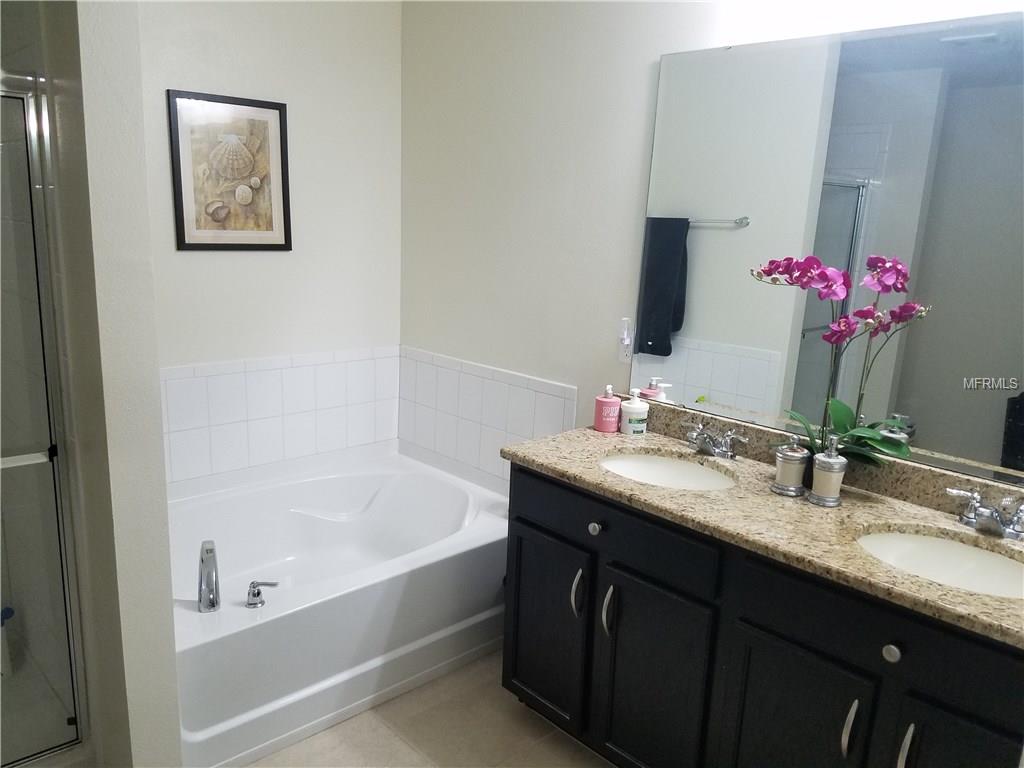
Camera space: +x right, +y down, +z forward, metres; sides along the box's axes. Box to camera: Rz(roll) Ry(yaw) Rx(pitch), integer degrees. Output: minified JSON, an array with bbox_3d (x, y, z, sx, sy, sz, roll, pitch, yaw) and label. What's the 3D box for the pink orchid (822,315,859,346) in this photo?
[{"bbox_3d":[0.846,-0.138,1.980,0.083,0.074,0.060,7,13,23],"label":"pink orchid"}]

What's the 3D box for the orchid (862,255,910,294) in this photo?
[{"bbox_3d":[0.971,-0.285,2.000,0.108,0.092,0.070,8,13,25],"label":"orchid"}]

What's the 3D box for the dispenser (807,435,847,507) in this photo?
[{"bbox_3d":[0.818,0.219,1.981,0.081,0.175,0.084,8,13,23],"label":"dispenser"}]

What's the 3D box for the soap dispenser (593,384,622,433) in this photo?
[{"bbox_3d":[0.325,0.081,2.589,0.084,0.154,0.084,5,12,13],"label":"soap dispenser"}]

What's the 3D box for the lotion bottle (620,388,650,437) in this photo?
[{"bbox_3d":[0.410,0.091,2.572,0.092,0.148,0.092,4,12,9],"label":"lotion bottle"}]

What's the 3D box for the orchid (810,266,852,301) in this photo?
[{"bbox_3d":[0.798,-0.251,1.920,0.096,0.078,0.060,7,13,22],"label":"orchid"}]

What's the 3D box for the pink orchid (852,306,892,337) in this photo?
[{"bbox_3d":[0.914,-0.159,1.950,0.090,0.068,0.060,8,13,24],"label":"pink orchid"}]

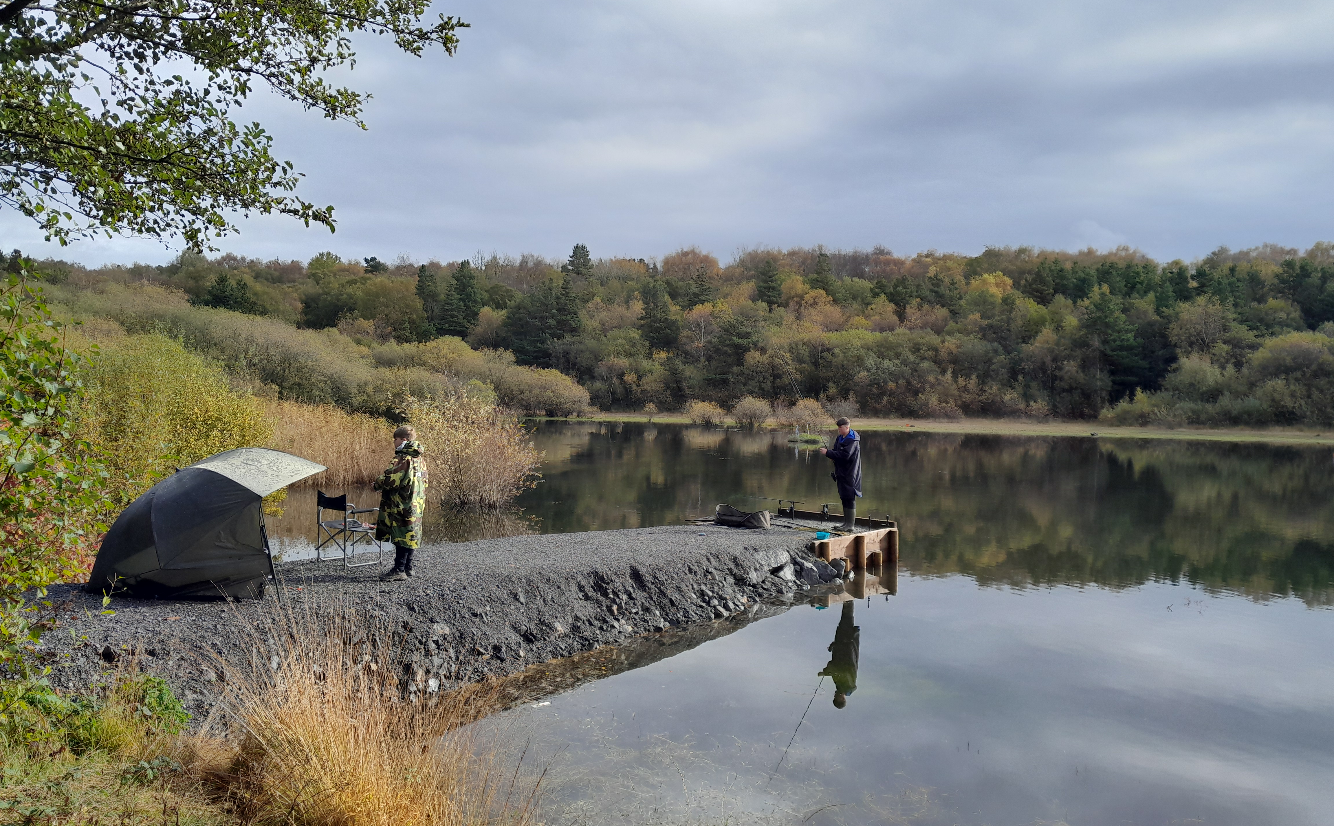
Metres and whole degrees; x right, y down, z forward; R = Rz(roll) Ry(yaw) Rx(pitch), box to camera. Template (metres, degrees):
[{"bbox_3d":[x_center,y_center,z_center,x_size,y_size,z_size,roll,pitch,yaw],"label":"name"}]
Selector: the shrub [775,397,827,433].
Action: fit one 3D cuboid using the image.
[{"bbox_3d":[14.703,0.143,110.000,5.721,3.604,5.200,1,1,0],"label":"shrub"}]

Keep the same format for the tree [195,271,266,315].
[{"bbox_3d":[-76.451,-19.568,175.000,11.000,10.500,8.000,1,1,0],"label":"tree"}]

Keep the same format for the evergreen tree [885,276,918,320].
[{"bbox_3d":[46.236,-21.316,198.000,6.200,11.000,6.000,1,1,0],"label":"evergreen tree"}]

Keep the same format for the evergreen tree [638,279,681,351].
[{"bbox_3d":[-1.506,-18.369,193.000,7.800,15.000,7.500,1,1,0],"label":"evergreen tree"}]

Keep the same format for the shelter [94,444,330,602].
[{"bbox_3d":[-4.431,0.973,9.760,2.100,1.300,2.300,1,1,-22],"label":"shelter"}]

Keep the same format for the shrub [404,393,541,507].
[{"bbox_3d":[-4.520,0.885,23.300,3.100,2.600,2.900,1,1,0],"label":"shrub"}]

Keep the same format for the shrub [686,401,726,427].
[{"bbox_3d":[4.447,0.000,114.000,4.700,3.000,4.200,1,1,0],"label":"shrub"}]

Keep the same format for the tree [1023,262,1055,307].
[{"bbox_3d":[73.358,-24.282,197.000,6.200,11.000,6.000,1,1,0],"label":"tree"}]

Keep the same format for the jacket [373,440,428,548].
[{"bbox_3d":[-2.604,0.795,9.800,0.480,1.060,0.540,1,1,20],"label":"jacket"}]

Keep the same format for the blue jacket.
[{"bbox_3d":[2.688,0.775,15.200,0.500,1.090,0.520,1,1,-28],"label":"blue jacket"}]

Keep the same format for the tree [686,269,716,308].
[{"bbox_3d":[8.581,-29.644,250.000,7.541,12.742,7.300,1,1,0],"label":"tree"}]

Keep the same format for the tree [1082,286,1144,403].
[{"bbox_3d":[63.142,-9.158,142.000,8.862,17.576,8.500,1,1,0],"label":"tree"}]

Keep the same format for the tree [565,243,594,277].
[{"bbox_3d":[-26.368,-43.998,300.000,8.737,13.418,8.200,1,1,0],"label":"tree"}]

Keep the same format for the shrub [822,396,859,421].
[{"bbox_3d":[21.129,-0.508,122.000,4.600,3.200,4.000,1,1,0],"label":"shrub"}]

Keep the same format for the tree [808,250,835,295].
[{"bbox_3d":[43.873,-39.279,285.000,8.004,14.822,7.800,1,1,0],"label":"tree"}]

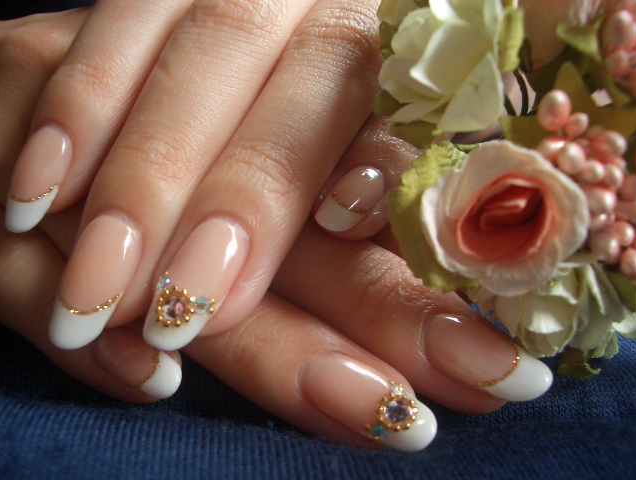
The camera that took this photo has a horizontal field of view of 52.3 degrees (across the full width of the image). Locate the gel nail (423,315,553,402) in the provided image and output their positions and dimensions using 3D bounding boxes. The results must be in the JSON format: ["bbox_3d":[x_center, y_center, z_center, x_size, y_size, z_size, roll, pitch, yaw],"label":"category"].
[{"bbox_3d":[0.029,0.020,0.112,0.022,0.004,0.011,25,57,16],"label":"gel nail"}]

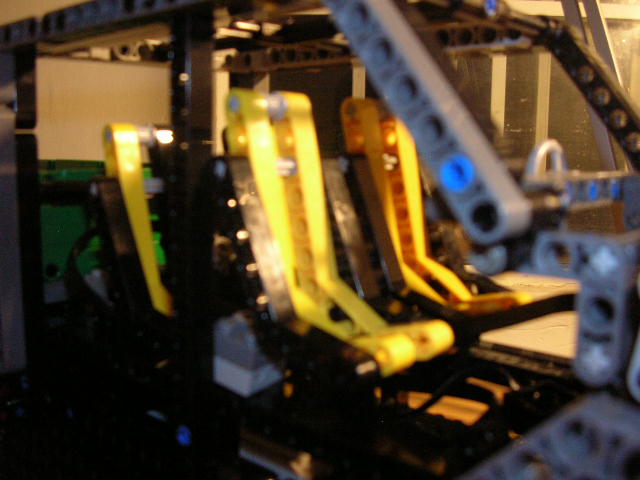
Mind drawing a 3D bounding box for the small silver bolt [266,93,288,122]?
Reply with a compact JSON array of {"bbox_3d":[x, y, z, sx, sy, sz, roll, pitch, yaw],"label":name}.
[{"bbox_3d":[-0.013,-0.035,0.177,0.007,0.007,0.008,-12,-2,44],"label":"small silver bolt"}]

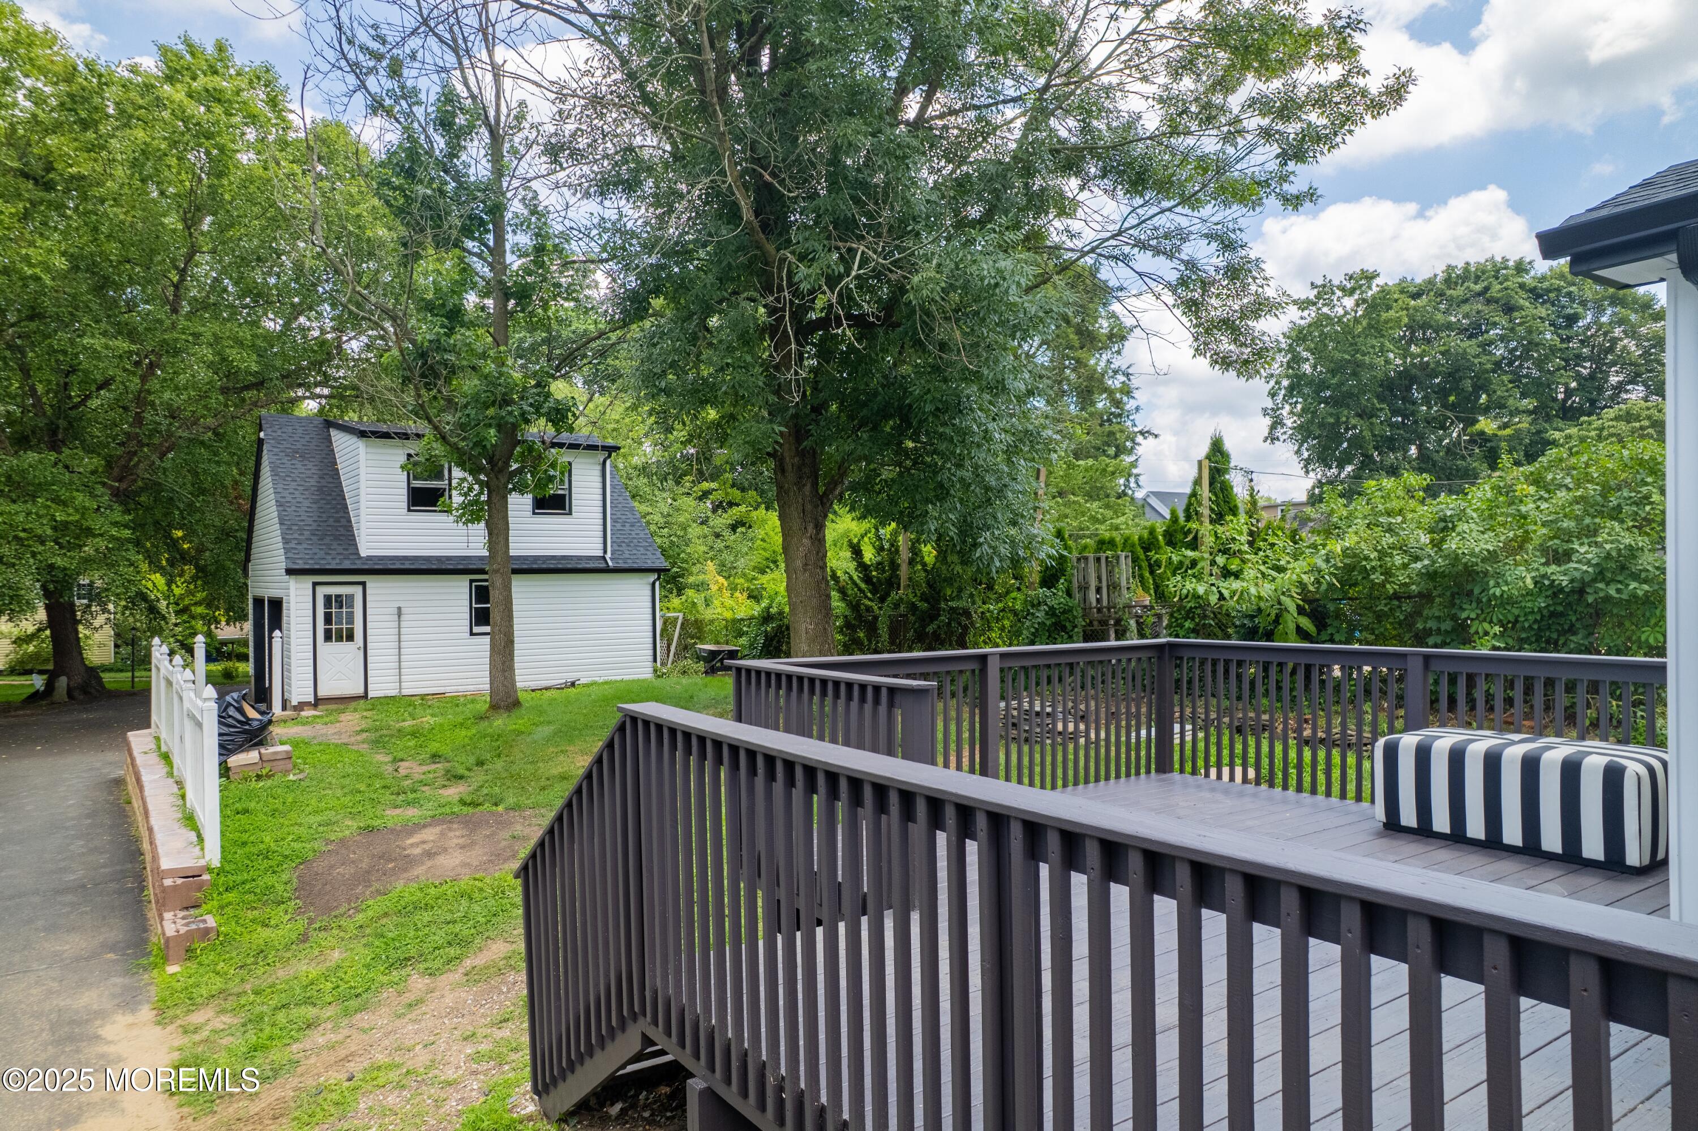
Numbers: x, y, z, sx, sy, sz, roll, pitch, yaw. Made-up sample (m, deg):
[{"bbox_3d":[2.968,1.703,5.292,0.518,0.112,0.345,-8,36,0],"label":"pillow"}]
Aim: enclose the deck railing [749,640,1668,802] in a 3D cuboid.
[{"bbox_3d":[1.699,0.943,5.049,3.420,0.930,3.150,0,-1,-34],"label":"deck railing"}]

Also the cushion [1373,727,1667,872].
[{"bbox_3d":[3.359,1.146,5.176,0.590,0.485,1.169,0,-1,-34],"label":"cushion"}]

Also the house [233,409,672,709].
[{"bbox_3d":[-9.565,-0.316,24.455,7.460,5.930,8.500,0,-1,-34],"label":"house"}]

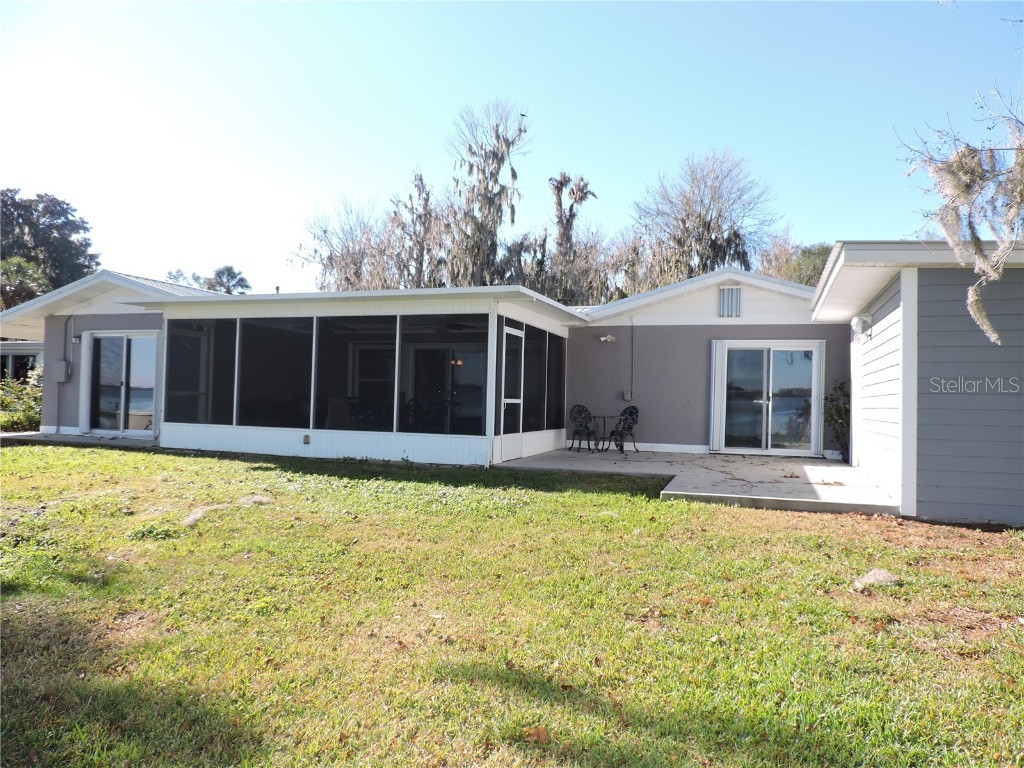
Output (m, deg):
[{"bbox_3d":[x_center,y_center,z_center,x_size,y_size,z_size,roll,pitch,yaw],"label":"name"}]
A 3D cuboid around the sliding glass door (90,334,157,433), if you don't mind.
[{"bbox_3d":[-7.799,-0.005,14.203,1.780,2.000,0.120,1,-1,20],"label":"sliding glass door"}]

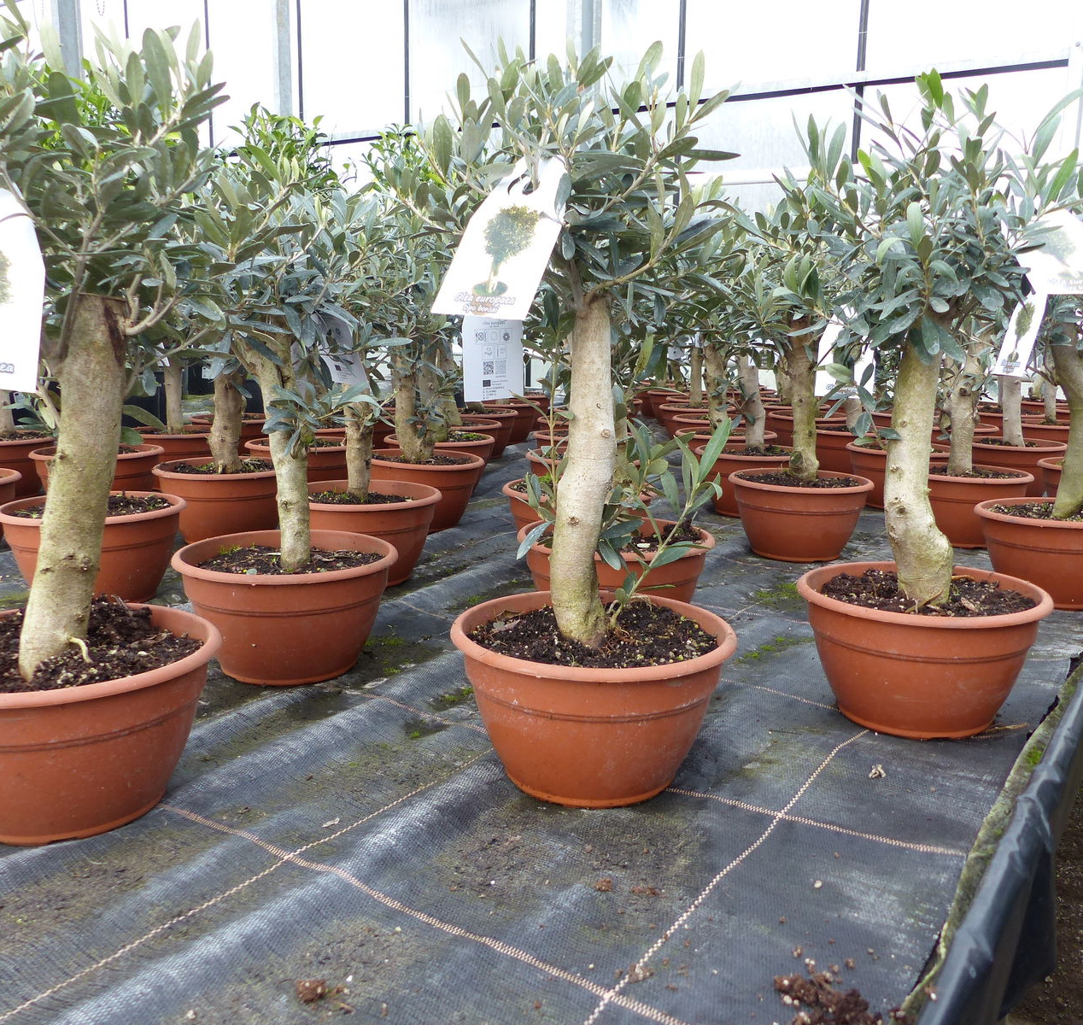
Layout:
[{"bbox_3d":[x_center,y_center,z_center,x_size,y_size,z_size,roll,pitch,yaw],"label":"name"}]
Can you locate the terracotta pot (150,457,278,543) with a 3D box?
[{"bbox_3d":[-0.612,-0.023,1.907,0.256,0.136,0.256,1,10,0],"label":"terracotta pot"}]

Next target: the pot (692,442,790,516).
[{"bbox_3d":[0.471,-0.071,2.220,0.256,0.136,0.256,1,10,0],"label":"pot"}]

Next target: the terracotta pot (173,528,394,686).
[{"bbox_3d":[-0.317,0.118,1.244,0.272,0.148,0.272,1,10,0],"label":"terracotta pot"}]

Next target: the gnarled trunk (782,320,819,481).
[{"bbox_3d":[0.502,-0.221,1.917,0.077,0.309,0.072,1,10,0],"label":"gnarled trunk"}]

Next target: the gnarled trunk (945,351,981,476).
[{"bbox_3d":[0.816,-0.192,1.909,0.067,0.239,0.058,5,11,23],"label":"gnarled trunk"}]

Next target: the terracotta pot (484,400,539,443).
[{"bbox_3d":[-0.123,-0.290,3.177,0.238,0.125,0.238,1,11,0],"label":"terracotta pot"}]

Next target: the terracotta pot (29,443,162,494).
[{"bbox_3d":[-0.973,-0.068,2.177,0.272,0.148,0.272,1,10,0],"label":"terracotta pot"}]

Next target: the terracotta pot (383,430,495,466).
[{"bbox_3d":[-0.236,-0.104,2.301,0.256,0.136,0.256,1,10,0],"label":"terracotta pot"}]

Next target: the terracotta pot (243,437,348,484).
[{"bbox_3d":[-0.497,-0.085,2.075,0.238,0.125,0.238,1,11,0],"label":"terracotta pot"}]

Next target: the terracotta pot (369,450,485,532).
[{"bbox_3d":[-0.256,-0.045,2.095,0.272,0.148,0.272,1,10,0],"label":"terracotta pot"}]

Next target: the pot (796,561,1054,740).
[{"bbox_3d":[0.376,0.137,0.992,0.238,0.125,0.238,1,11,0],"label":"pot"}]

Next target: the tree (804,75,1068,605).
[{"bbox_3d":[0.404,-0.166,1.013,0.252,0.530,0.237,5,11,21],"label":"tree"}]

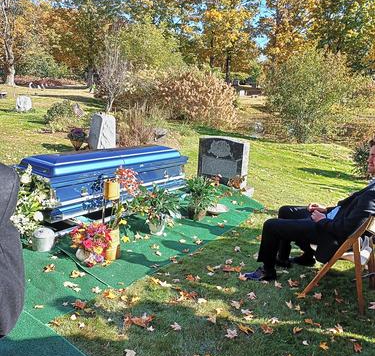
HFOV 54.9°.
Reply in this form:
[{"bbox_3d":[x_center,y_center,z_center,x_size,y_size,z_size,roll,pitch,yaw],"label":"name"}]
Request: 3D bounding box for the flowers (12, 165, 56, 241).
[{"bbox_3d":[-1.512,0.257,3.500,0.520,0.760,0.400,1,13,-3],"label":"flowers"}]

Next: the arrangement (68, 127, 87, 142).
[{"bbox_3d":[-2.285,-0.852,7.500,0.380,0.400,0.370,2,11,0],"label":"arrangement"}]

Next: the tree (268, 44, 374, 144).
[{"bbox_3d":[4.680,-3.006,13.000,3.850,3.400,3.500,6,14,19],"label":"tree"}]

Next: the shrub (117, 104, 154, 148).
[{"bbox_3d":[-1.282,-1.269,8.900,0.900,1.000,0.850,2,11,0],"label":"shrub"}]

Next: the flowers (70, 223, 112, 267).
[{"bbox_3d":[-0.837,0.571,3.150,0.360,0.380,0.330,-2,14,-15],"label":"flowers"}]

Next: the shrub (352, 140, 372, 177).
[{"bbox_3d":[4.957,-0.540,10.000,0.900,0.950,0.900,2,11,0],"label":"shrub"}]

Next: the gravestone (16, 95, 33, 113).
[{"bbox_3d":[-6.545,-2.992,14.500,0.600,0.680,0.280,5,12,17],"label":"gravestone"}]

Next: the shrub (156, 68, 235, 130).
[{"bbox_3d":[0.419,-3.699,16.800,3.500,2.700,2.800,2,11,0],"label":"shrub"}]

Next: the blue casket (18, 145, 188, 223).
[{"bbox_3d":[-0.945,-0.070,4.530,0.690,0.600,2.100,13,16,38],"label":"blue casket"}]

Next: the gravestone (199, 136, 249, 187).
[{"bbox_3d":[0.625,-0.253,6.100,0.830,0.820,0.220,8,13,30],"label":"gravestone"}]

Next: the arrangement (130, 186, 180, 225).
[{"bbox_3d":[-0.346,0.308,3.900,0.520,0.460,0.460,0,13,-5],"label":"arrangement"}]

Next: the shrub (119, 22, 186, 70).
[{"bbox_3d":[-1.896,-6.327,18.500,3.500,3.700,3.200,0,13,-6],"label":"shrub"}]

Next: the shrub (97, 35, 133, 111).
[{"bbox_3d":[-2.588,-3.704,12.800,1.250,2.750,1.200,2,11,0],"label":"shrub"}]

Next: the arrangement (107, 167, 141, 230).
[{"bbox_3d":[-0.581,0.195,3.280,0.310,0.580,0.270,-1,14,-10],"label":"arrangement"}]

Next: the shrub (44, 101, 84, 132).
[{"bbox_3d":[-3.372,-1.686,9.900,1.000,0.820,0.950,2,11,0],"label":"shrub"}]

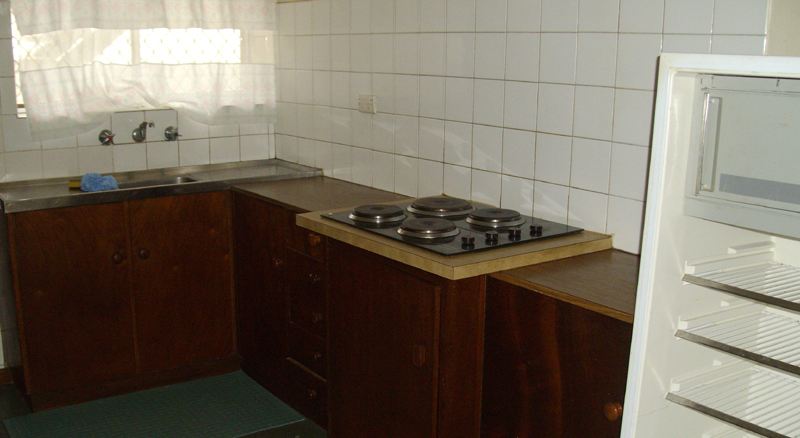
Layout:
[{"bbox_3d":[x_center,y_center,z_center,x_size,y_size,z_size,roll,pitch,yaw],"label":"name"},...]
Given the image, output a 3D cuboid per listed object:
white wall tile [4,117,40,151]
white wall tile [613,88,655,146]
[{"bbox_3d":[-1.471,-0.335,3.239,0.148,0.148,0.010,-8,14,-35],"label":"white wall tile"},{"bbox_3d":[0.655,-0.283,2.300,0.008,0.151,0.151,-8,15,-36],"label":"white wall tile"}]

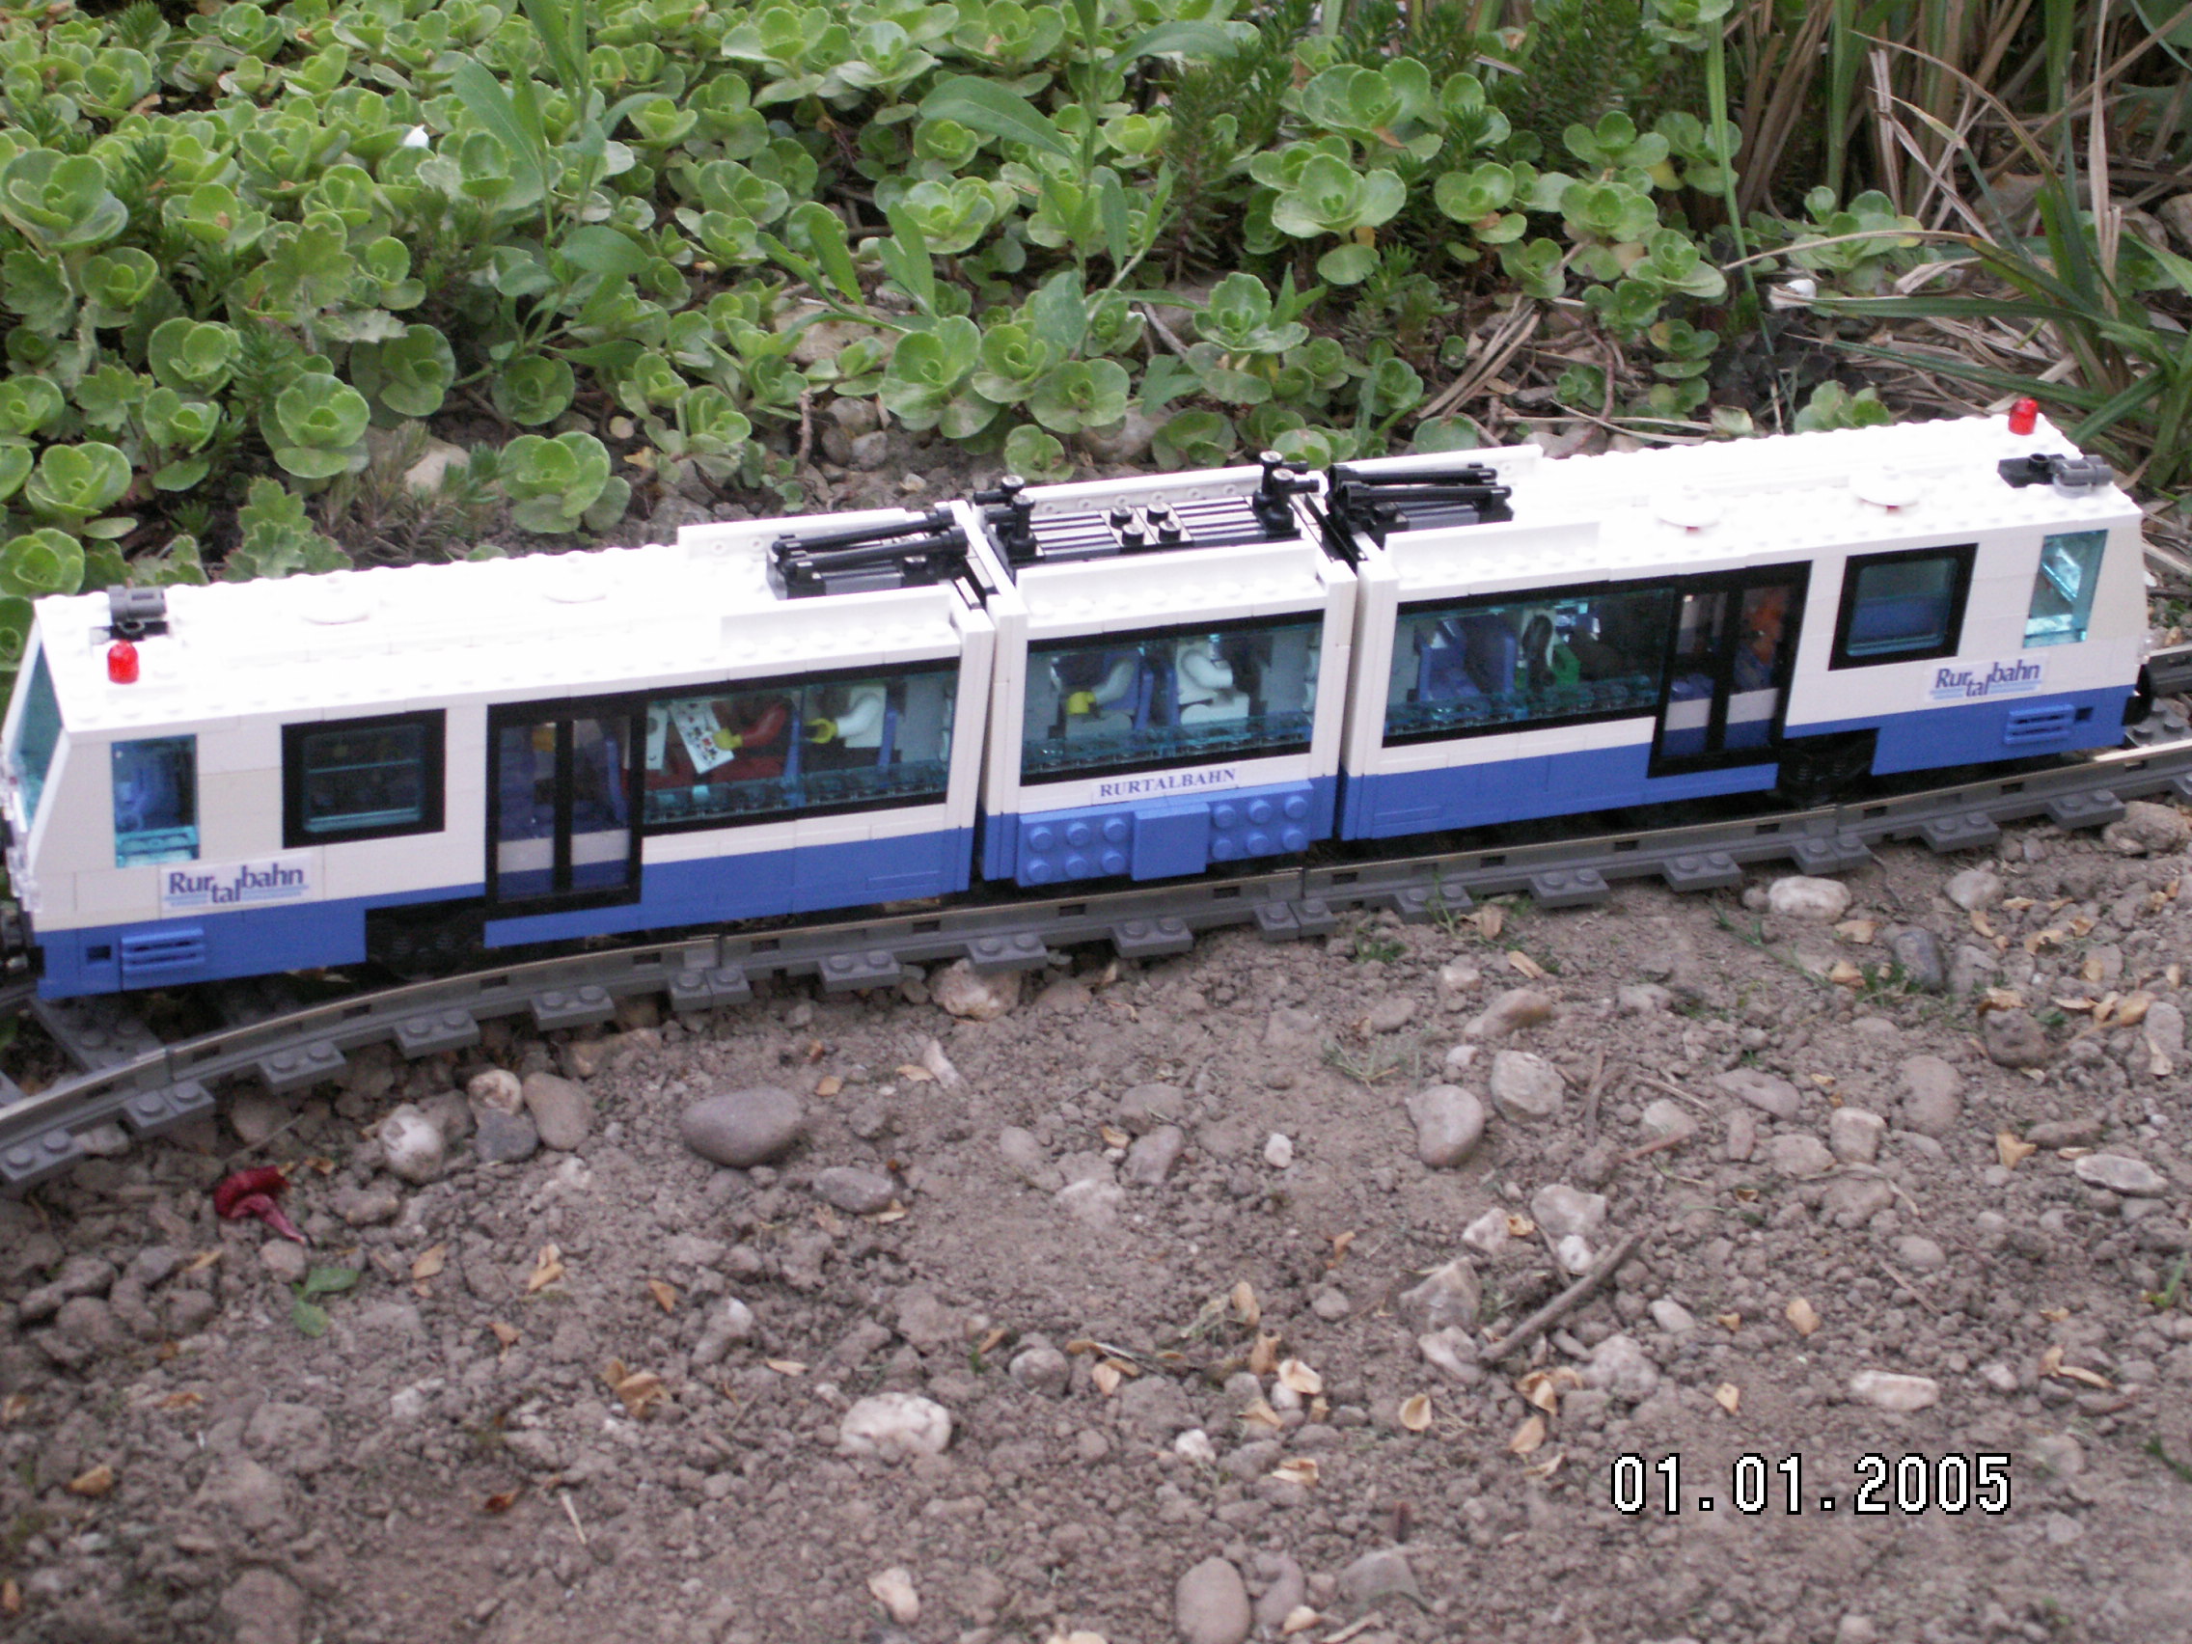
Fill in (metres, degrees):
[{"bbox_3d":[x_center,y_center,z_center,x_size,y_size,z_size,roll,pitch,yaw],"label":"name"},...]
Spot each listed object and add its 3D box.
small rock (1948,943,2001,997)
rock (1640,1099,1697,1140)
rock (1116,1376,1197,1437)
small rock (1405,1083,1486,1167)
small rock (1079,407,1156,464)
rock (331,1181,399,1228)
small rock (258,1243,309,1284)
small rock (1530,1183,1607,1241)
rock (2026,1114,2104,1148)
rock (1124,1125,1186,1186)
[{"bbox_3d":[0.190,0.032,0.850,0.011,0.009,0.015,12,34,13],"label":"small rock"},{"bbox_3d":[0.116,0.060,0.796,0.011,0.007,0.011,-5,34,-15],"label":"rock"},{"bbox_3d":[0.011,0.106,0.712,0.014,0.009,0.013,3,33,-2],"label":"rock"},{"bbox_3d":[0.070,0.061,0.786,0.015,0.013,0.020,7,33,5],"label":"small rock"},{"bbox_3d":[0.006,-0.101,1.031,0.022,0.014,0.018,4,33,0],"label":"small rock"},{"bbox_3d":[-0.139,0.073,0.747,0.013,0.007,0.011,8,33,6],"label":"rock"},{"bbox_3d":[-0.155,0.084,0.746,0.009,0.007,0.009,4,33,0],"label":"small rock"},{"bbox_3d":[0.094,0.078,0.784,0.015,0.009,0.015,4,33,0],"label":"small rock"},{"bbox_3d":[0.200,0.064,0.810,0.017,0.006,0.008,-5,34,-14],"label":"rock"},{"bbox_3d":[0.012,0.066,0.775,0.010,0.008,0.017,16,35,18],"label":"rock"}]

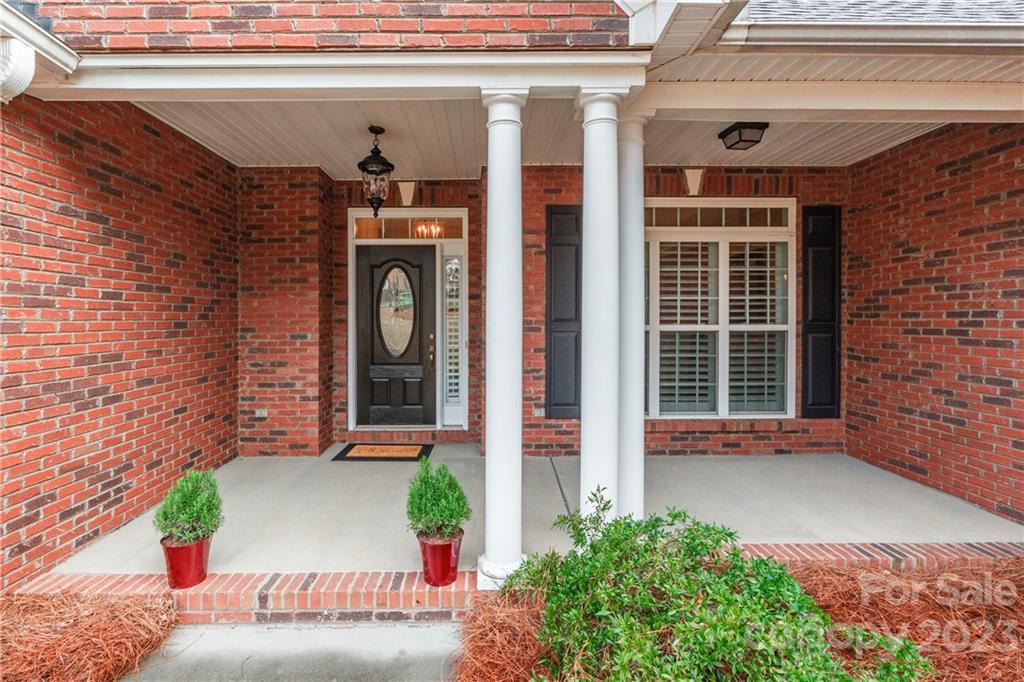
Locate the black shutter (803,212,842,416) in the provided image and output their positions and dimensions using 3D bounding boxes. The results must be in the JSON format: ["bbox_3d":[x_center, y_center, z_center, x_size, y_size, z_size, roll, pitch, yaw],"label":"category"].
[{"bbox_3d":[3.066,-0.282,4.500,0.376,2.090,0.040,0,1,-2],"label":"black shutter"}]

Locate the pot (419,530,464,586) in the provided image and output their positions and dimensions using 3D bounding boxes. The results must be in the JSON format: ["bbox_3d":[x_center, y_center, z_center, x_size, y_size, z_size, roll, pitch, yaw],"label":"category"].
[{"bbox_3d":[-0.374,1.130,2.400,0.243,0.220,0.243,0,2,-1],"label":"pot"}]

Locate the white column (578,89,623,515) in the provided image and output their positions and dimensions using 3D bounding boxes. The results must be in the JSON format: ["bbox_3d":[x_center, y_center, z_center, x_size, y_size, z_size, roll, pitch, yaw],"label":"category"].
[{"bbox_3d":[0.482,-0.020,2.480,0.255,2.600,0.255,0,1,-2],"label":"white column"}]

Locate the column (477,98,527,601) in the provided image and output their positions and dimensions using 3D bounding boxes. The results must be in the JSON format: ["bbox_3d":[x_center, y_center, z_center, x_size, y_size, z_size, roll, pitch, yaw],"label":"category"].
[{"bbox_3d":[-0.040,-0.020,2.480,0.265,2.600,0.265,0,1,-2],"label":"column"}]

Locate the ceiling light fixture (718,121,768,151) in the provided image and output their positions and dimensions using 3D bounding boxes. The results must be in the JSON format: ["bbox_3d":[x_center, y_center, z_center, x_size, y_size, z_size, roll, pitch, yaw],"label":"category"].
[{"bbox_3d":[1.830,-1.620,3.620,0.250,0.135,0.250,0,1,-2],"label":"ceiling light fixture"}]

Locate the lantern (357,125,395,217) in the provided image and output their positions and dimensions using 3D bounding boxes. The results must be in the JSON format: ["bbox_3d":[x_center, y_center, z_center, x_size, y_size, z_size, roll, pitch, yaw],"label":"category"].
[{"bbox_3d":[-1.095,-1.370,3.670,0.285,0.710,0.285,0,2,-1],"label":"lantern"}]

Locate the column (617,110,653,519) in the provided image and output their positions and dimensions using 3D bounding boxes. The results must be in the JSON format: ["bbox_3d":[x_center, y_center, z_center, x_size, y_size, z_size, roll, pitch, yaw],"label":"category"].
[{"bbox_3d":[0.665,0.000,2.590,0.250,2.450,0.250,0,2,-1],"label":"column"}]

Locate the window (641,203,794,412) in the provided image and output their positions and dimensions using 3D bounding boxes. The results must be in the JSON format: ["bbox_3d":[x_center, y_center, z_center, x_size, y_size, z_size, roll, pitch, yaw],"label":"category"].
[{"bbox_3d":[1.840,-0.327,4.600,2.070,2.210,0.100,0,2,-1],"label":"window"}]

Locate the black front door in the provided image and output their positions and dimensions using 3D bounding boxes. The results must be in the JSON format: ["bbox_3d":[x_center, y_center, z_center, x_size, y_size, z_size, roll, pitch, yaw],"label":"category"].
[{"bbox_3d":[-1.290,-0.060,5.080,0.905,2.030,0.055,0,2,-1],"label":"black front door"}]

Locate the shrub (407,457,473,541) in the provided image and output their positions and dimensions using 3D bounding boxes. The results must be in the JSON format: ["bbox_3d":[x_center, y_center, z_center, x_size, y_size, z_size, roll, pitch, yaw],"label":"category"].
[{"bbox_3d":[-0.399,0.845,2.460,0.330,0.390,0.330,0,1,-2],"label":"shrub"}]

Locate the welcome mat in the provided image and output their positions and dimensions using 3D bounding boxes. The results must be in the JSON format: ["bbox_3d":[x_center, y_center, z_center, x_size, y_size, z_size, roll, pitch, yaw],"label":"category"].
[{"bbox_3d":[-1.300,1.147,4.670,0.910,0.015,0.570,0,1,-2],"label":"welcome mat"}]

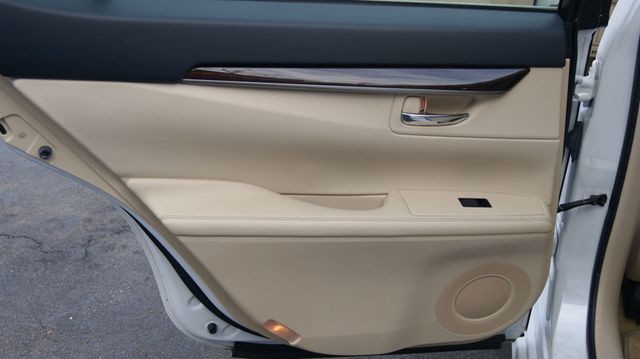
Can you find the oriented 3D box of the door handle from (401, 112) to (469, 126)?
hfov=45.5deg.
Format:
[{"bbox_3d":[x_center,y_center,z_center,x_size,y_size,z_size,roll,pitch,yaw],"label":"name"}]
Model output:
[{"bbox_3d":[0.191,-0.100,1.270,0.110,0.019,0.020,0,19,-5],"label":"door handle"}]

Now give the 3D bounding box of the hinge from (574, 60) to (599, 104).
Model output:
[{"bbox_3d":[0.475,-0.173,1.360,0.034,0.070,0.038,0,19,-5],"label":"hinge"}]

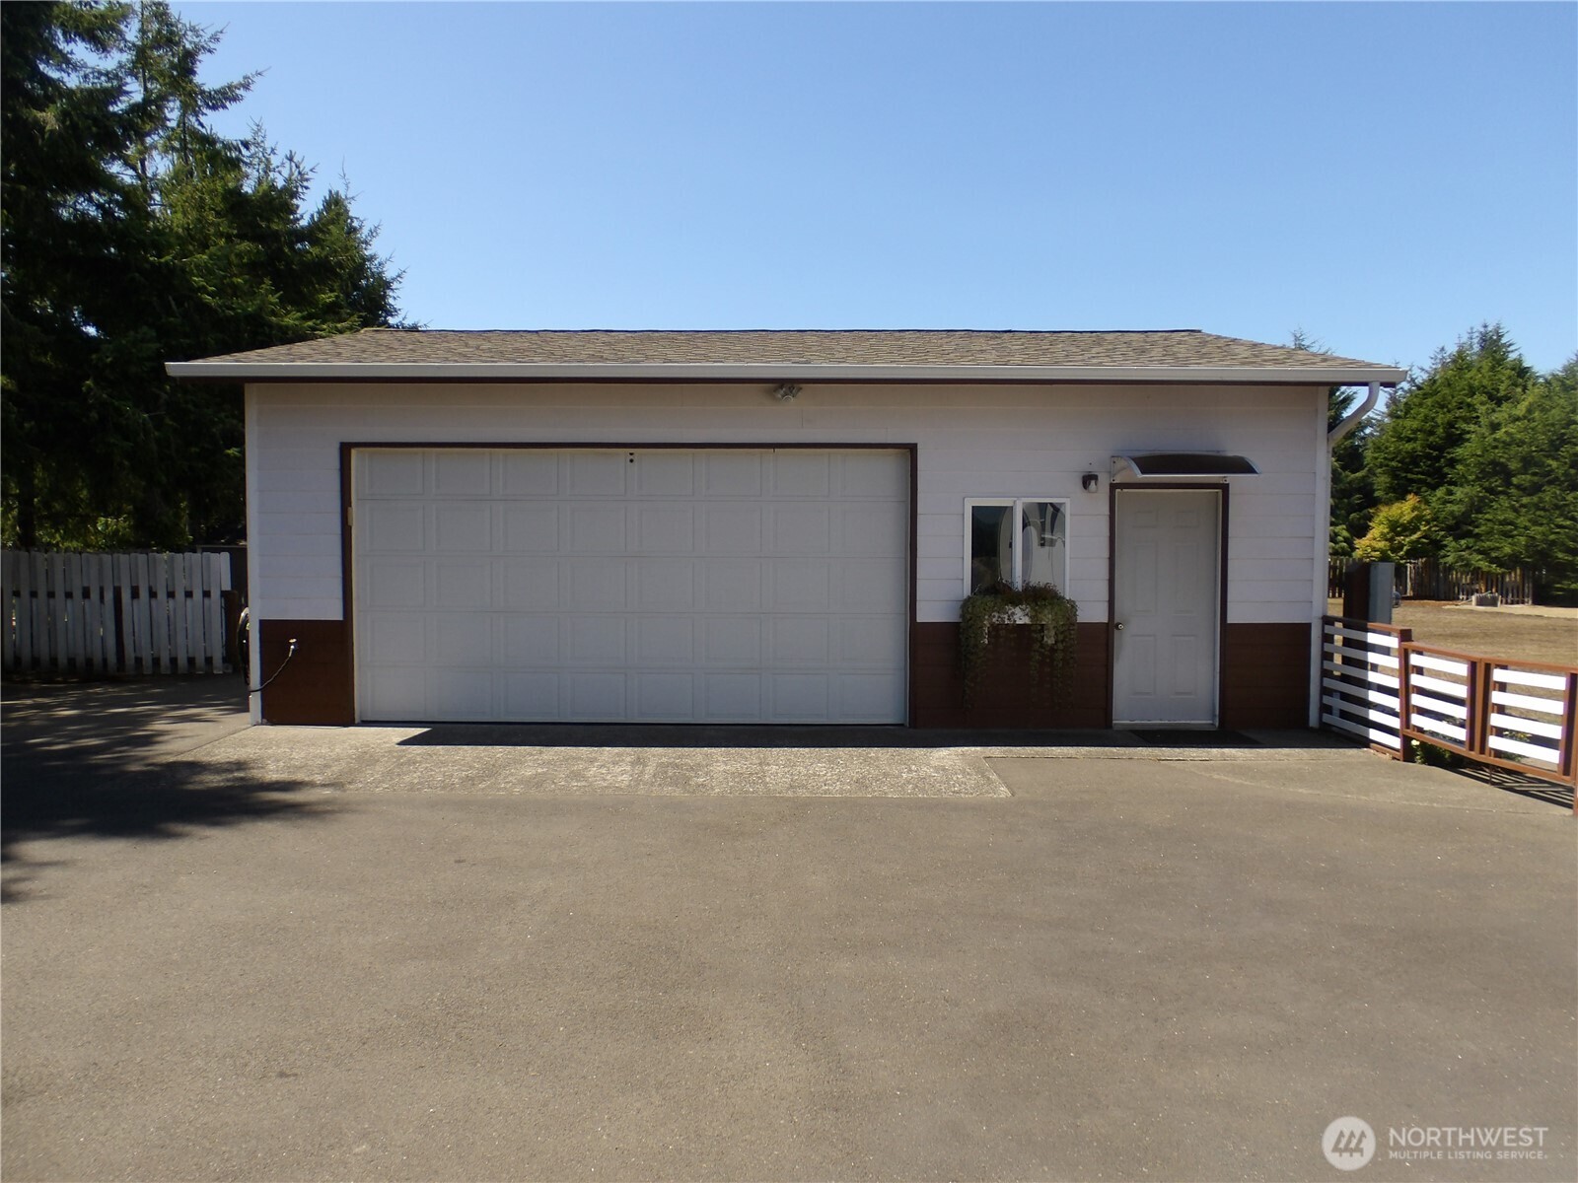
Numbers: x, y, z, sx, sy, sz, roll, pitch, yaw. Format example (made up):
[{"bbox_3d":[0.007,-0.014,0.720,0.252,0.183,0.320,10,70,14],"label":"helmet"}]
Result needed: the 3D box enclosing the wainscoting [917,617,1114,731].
[{"bbox_3d":[1.960,0.734,9.639,1.721,0.941,0.050,0,3,0],"label":"wainscoting"}]

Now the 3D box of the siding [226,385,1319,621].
[{"bbox_3d":[-0.040,-0.767,9.606,9.416,2.126,0.100,0,3,0],"label":"siding"}]

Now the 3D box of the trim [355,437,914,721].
[{"bbox_3d":[-1.404,-0.058,9.644,5.074,2.491,0.120,0,3,0],"label":"trim"}]

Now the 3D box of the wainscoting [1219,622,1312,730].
[{"bbox_3d":[4.182,0.741,9.628,0.799,0.935,0.050,0,3,0],"label":"wainscoting"}]

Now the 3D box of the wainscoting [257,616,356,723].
[{"bbox_3d":[-4.254,0.712,9.668,0.849,0.939,0.050,0,3,0],"label":"wainscoting"}]

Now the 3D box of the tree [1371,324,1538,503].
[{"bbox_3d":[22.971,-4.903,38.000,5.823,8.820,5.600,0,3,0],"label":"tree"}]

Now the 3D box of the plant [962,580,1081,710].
[{"bbox_3d":[1.940,0.435,9.420,1.018,1.064,0.380,0,3,0],"label":"plant"}]

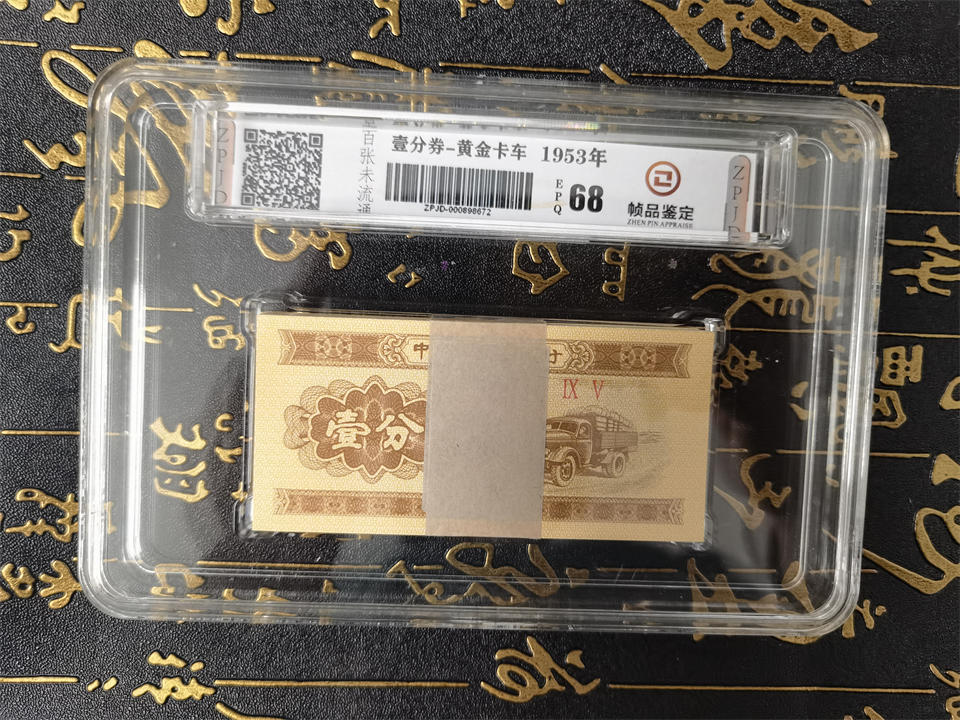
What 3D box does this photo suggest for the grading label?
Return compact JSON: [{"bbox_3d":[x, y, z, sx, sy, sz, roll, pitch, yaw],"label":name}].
[{"bbox_3d":[0.001,-0.036,0.151,0.109,0.002,0.019,3,92,-2],"label":"grading label"}]

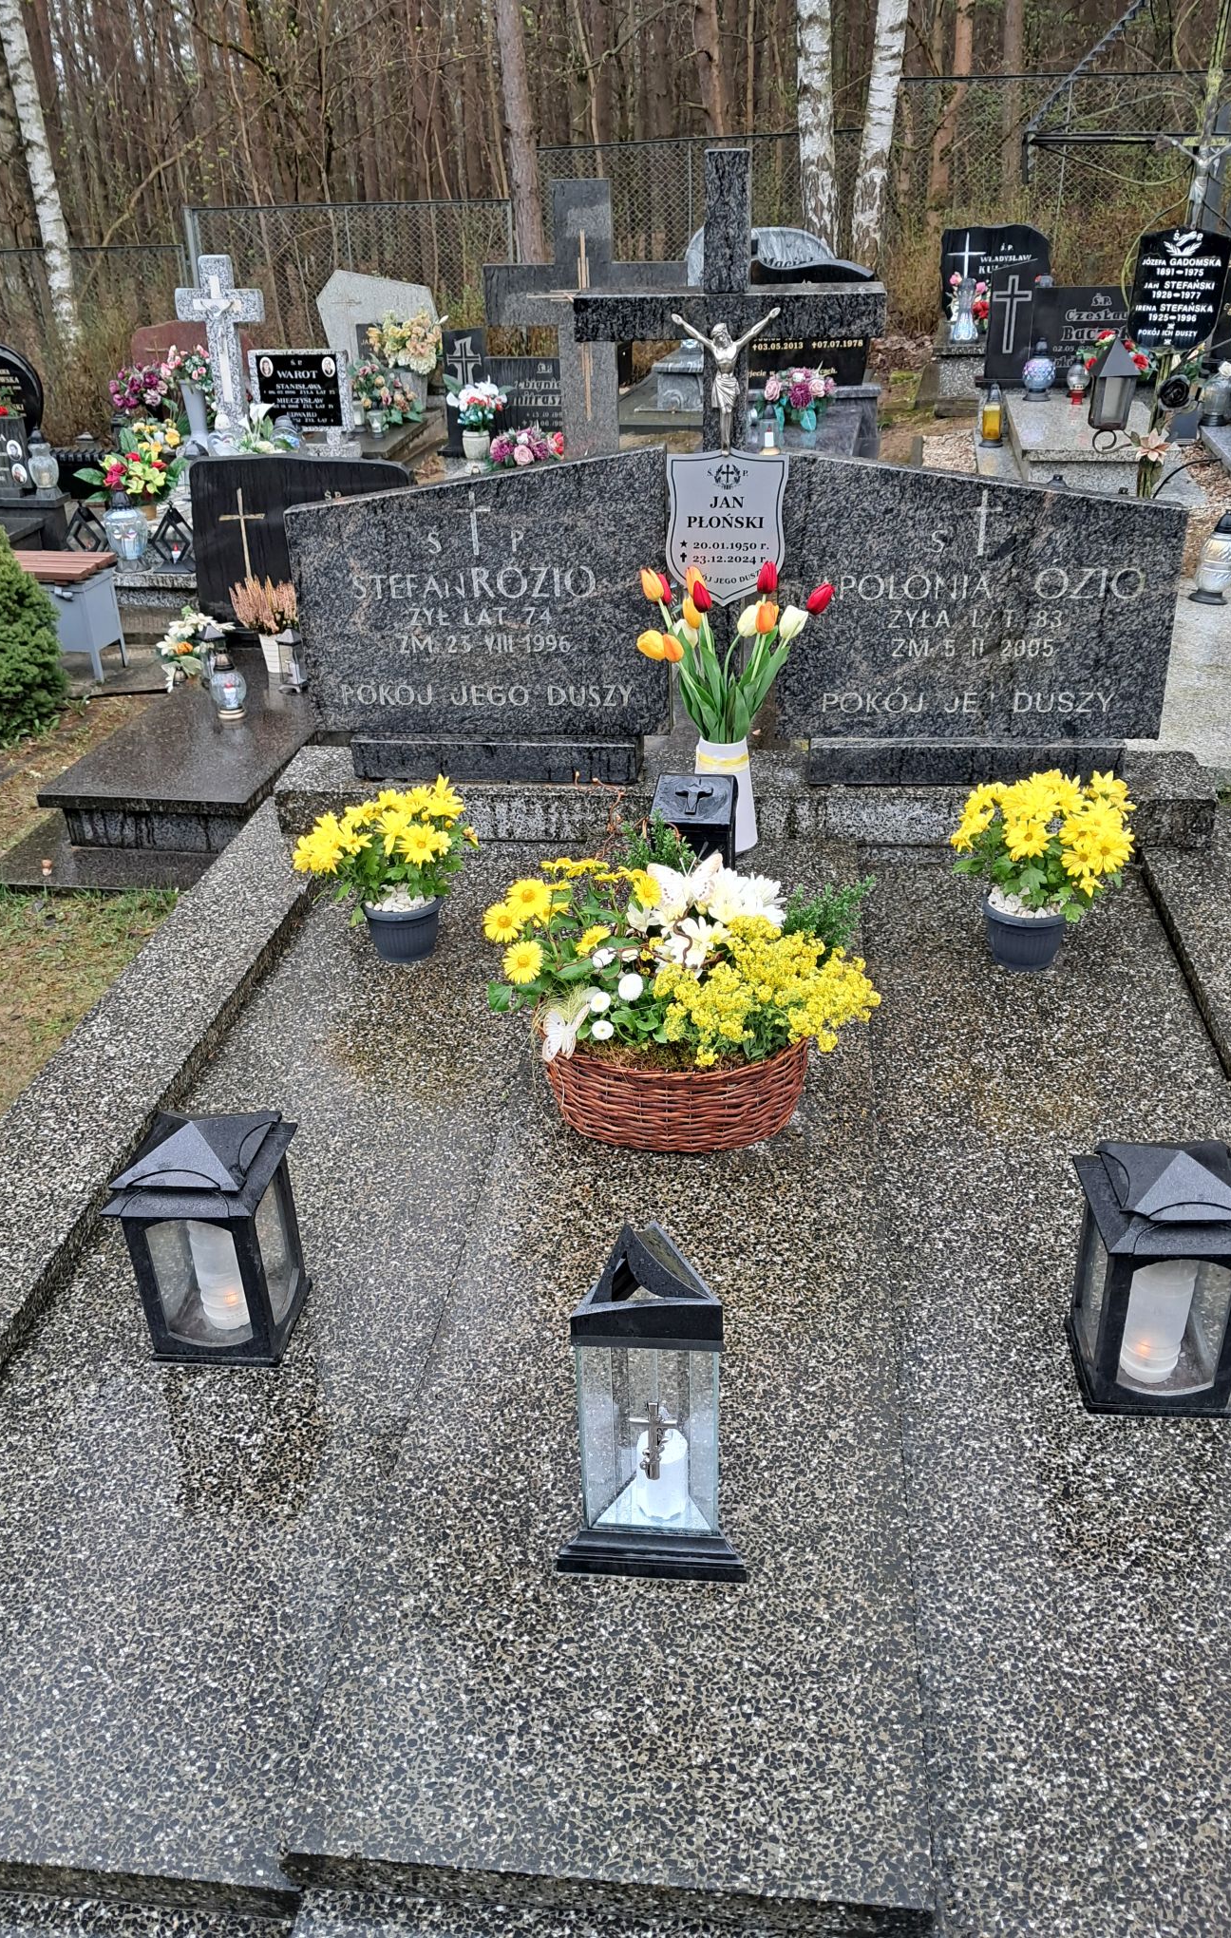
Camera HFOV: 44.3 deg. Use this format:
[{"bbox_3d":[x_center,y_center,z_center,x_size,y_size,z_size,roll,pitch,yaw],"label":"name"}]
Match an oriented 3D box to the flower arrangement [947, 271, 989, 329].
[{"bbox_3d":[1.903,-3.574,8.100,0.240,0.290,0.200,4,26,13],"label":"flower arrangement"}]

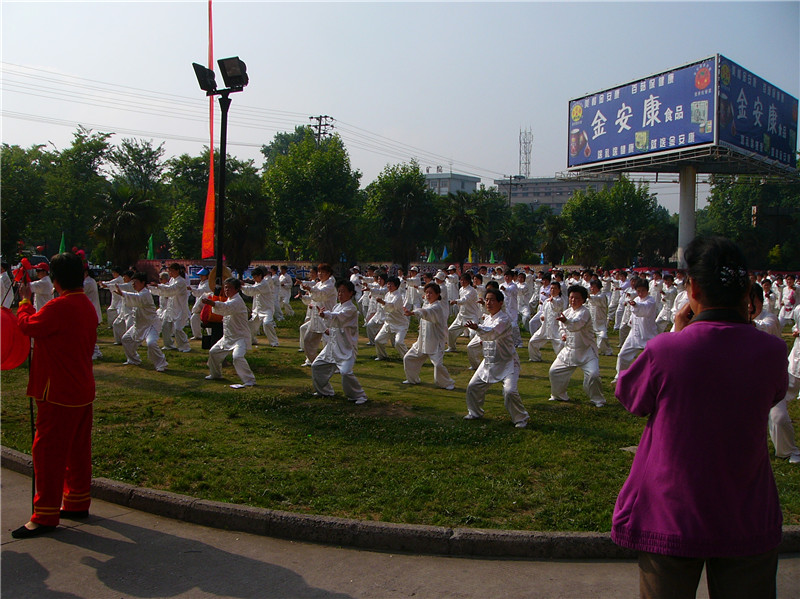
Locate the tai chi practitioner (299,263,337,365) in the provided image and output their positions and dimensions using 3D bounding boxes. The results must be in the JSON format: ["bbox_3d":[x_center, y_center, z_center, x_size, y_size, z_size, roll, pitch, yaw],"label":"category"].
[{"bbox_3d":[-1.171,0.233,12.100,0.720,1.528,0.660,-1,3,-38],"label":"tai chi practitioner"}]

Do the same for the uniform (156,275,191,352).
[{"bbox_3d":[-3.709,0.214,13.617,0.550,1.248,0.600,-1,3,-34],"label":"uniform"}]

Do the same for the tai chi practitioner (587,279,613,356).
[{"bbox_3d":[3.791,0.326,15.961,0.600,1.440,0.750,-1,3,-37],"label":"tai chi practitioner"}]

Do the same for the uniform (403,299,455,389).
[{"bbox_3d":[0.353,0.531,10.300,0.600,1.100,0.580,0,2,-28],"label":"uniform"}]

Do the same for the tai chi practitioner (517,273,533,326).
[{"bbox_3d":[3.015,0.055,20.300,0.620,1.404,0.620,-1,3,-38],"label":"tai chi practitioner"}]

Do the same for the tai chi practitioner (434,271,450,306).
[{"bbox_3d":[0.898,0.164,17.560,0.600,1.509,0.650,0,3,-28],"label":"tai chi practitioner"}]

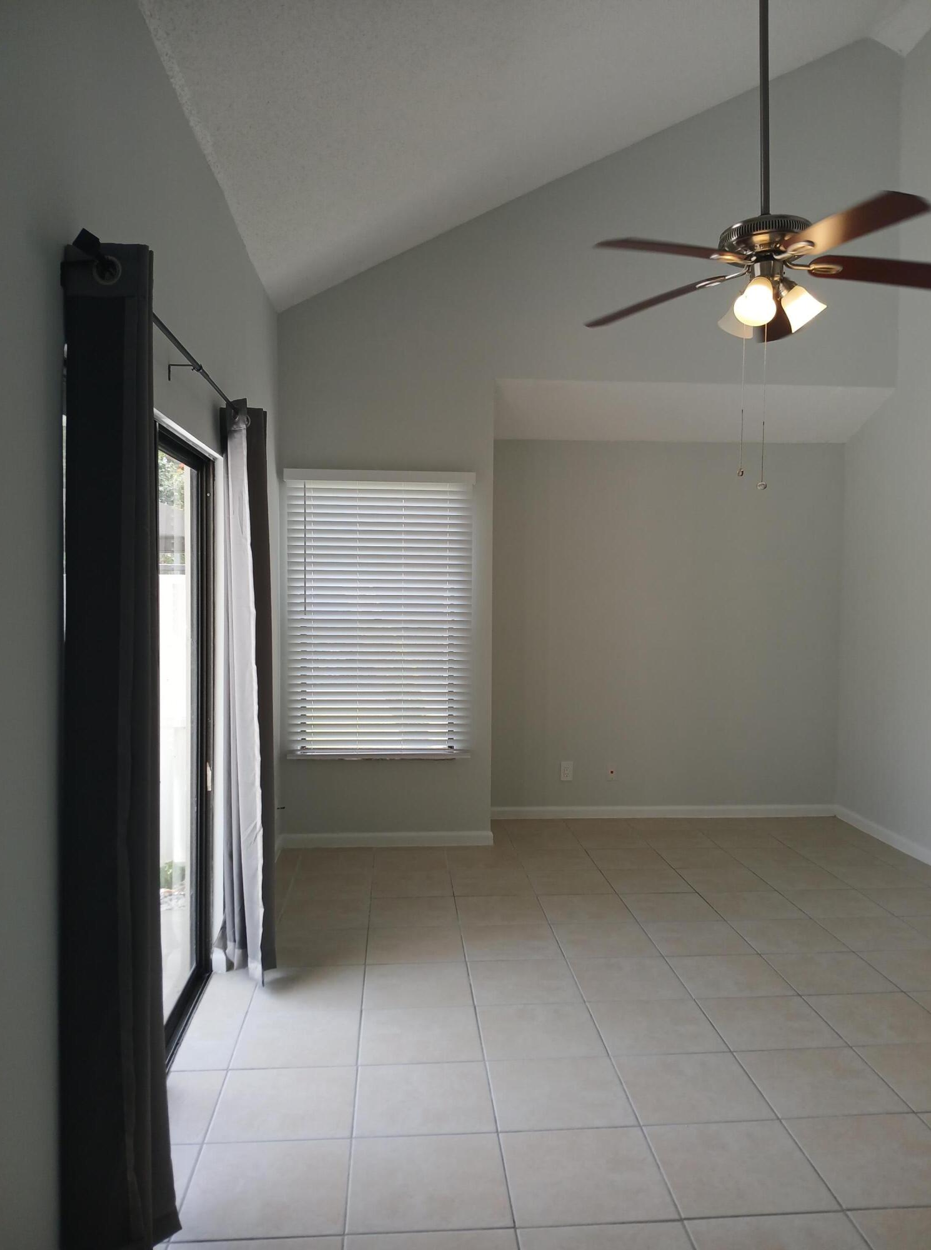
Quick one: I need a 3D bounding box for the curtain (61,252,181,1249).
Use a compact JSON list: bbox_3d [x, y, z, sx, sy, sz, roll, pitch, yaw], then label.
[{"bbox_3d":[-0.723,0.321,2.017,0.175,2.162,0.229,0,3,-4],"label":"curtain"}]

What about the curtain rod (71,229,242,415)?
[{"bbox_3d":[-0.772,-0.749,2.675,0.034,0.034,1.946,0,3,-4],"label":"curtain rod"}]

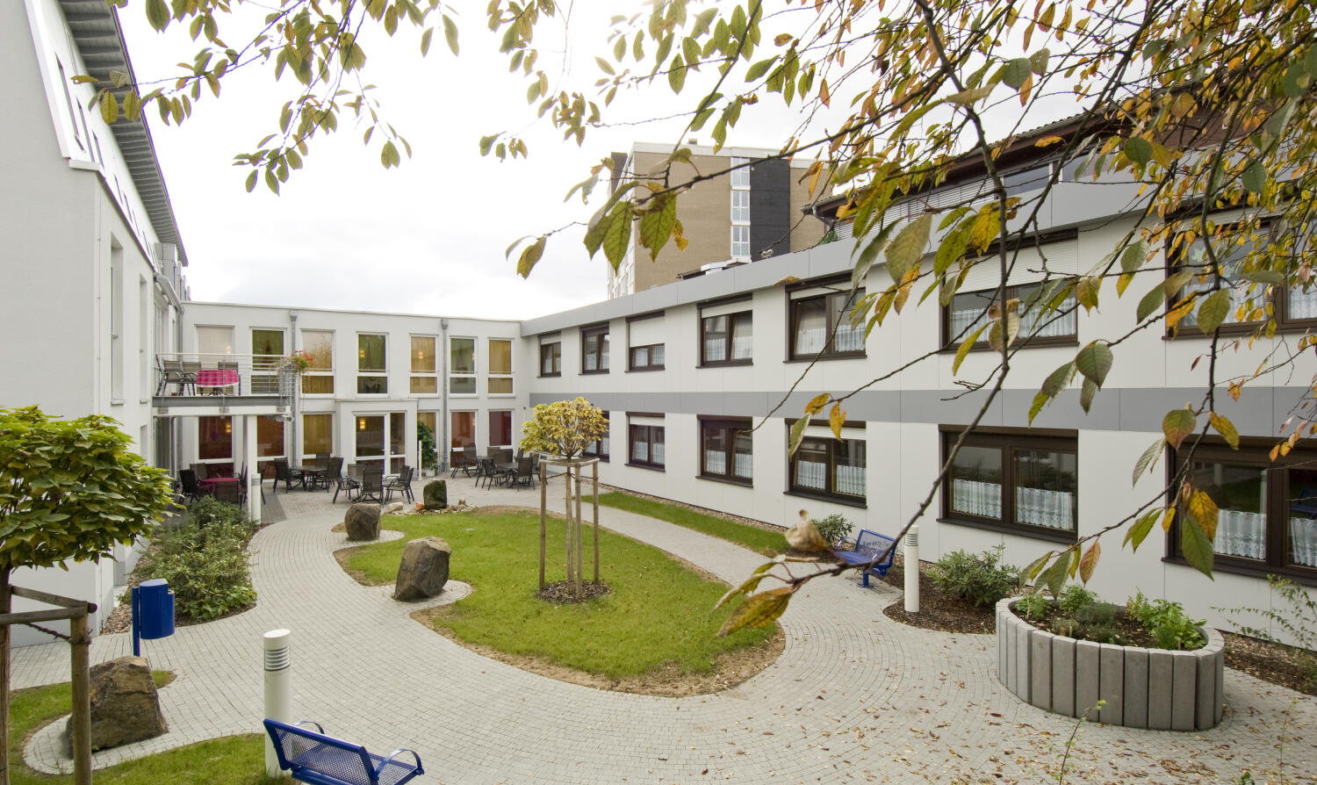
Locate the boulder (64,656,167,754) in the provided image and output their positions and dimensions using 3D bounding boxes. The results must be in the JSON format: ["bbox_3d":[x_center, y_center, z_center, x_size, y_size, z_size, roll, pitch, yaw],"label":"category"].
[{"bbox_3d":[-4.630,2.610,5.664,0.690,0.650,0.540,0,0,-41],"label":"boulder"}]

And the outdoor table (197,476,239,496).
[{"bbox_3d":[-12.220,2.811,18.286,0.930,0.740,0.930,0,0,-34],"label":"outdoor table"}]

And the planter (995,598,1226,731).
[{"bbox_3d":[4.410,2.610,6.524,1.920,0.660,1.560,0,0,30],"label":"planter"}]

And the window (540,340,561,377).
[{"bbox_3d":[-4.220,-1.352,25.809,0.150,1.550,2.050,0,0,-33],"label":"window"}]

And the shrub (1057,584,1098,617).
[{"bbox_3d":[4.688,2.299,7.344,0.360,0.280,0.340,0,0,33],"label":"shrub"}]

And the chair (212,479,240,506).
[{"bbox_3d":[-11.170,2.664,17.065,0.570,1.020,0.660,0,0,-36],"label":"chair"}]

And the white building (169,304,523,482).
[{"bbox_3d":[-13.000,0.023,28.300,12.200,6.100,8.000,0,0,-33],"label":"white building"}]

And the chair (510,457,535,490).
[{"bbox_3d":[-4.180,2.535,20.535,0.570,0.980,0.660,0,0,-26],"label":"chair"}]

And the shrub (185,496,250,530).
[{"bbox_3d":[-9.800,2.625,14.734,1.380,0.730,1.200,0,0,-33],"label":"shrub"}]

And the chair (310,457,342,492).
[{"bbox_3d":[-10.669,2.668,21.333,0.680,1.020,0.580,0,0,35],"label":"chair"}]

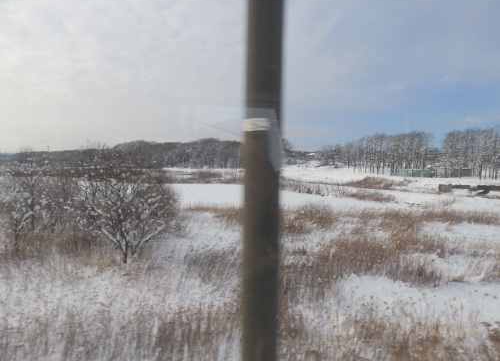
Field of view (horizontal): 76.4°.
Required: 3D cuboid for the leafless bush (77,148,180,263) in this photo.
[{"bbox_3d":[-4.200,0.870,11.000,3.350,3.900,3.150,0,4,0],"label":"leafless bush"}]

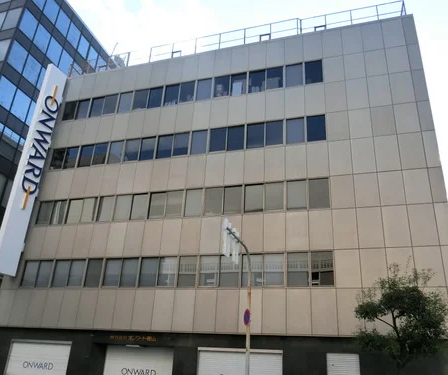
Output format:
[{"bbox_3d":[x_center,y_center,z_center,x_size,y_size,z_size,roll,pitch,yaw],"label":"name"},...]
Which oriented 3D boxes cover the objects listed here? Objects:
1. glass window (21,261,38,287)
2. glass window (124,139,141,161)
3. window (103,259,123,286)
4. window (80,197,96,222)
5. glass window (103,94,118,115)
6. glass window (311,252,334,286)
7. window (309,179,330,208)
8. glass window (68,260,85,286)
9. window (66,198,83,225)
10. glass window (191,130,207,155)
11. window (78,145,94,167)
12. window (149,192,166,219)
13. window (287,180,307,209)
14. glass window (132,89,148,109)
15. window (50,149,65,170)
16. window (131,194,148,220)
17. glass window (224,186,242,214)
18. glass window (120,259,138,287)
[{"bbox_3d":[-10.314,4.632,22.408,0.927,1.442,0.100,-5,-25,18],"label":"glass window"},{"bbox_3d":[-5.497,-2.235,25.185,1.012,1.573,0.100,-5,-24,17],"label":"glass window"},{"bbox_3d":[-5.688,4.336,21.371,0.950,1.470,0.100,-5,-25,18],"label":"window"},{"bbox_3d":[-7.597,1.290,23.487,0.950,1.470,0.100,-5,-25,18],"label":"window"},{"bbox_3d":[-6.862,-4.970,25.332,0.952,1.411,0.090,-5,-25,18],"label":"glass window"},{"bbox_3d":[4.138,3.431,17.651,0.969,1.462,0.090,-5,-25,18],"label":"glass window"},{"bbox_3d":[4.384,0.310,19.214,0.927,1.442,0.100,-5,-25,18],"label":"window"},{"bbox_3d":[-7.758,4.523,22.032,0.950,1.470,0.100,-5,-25,18],"label":"glass window"},{"bbox_3d":[-8.785,1.443,24.699,1.012,1.573,0.100,-5,-24,17],"label":"window"},{"bbox_3d":[-1.303,-2.353,22.099,0.879,1.431,0.100,-5,-25,18],"label":"glass window"},{"bbox_3d":[-8.551,-1.975,26.144,1.012,1.573,0.100,-5,-24,17],"label":"window"},{"bbox_3d":[-3.388,0.914,21.451,0.952,1.428,0.090,-5,-25,18],"label":"window"},{"bbox_3d":[3.363,0.305,19.378,0.896,1.438,0.100,-5,-26,18],"label":"window"},{"bbox_3d":[-4.940,-5.128,24.722,0.952,1.411,0.090,-5,-25,18],"label":"glass window"},{"bbox_3d":[-9.834,-1.653,24.890,0.935,1.445,0.090,-5,-25,18],"label":"window"},{"bbox_3d":[-4.429,1.054,21.999,0.927,1.442,0.100,-5,-25,18],"label":"window"},{"bbox_3d":[0.502,0.683,21.769,1.012,1.573,0.100,-5,-24,17],"label":"glass window"},{"bbox_3d":[-4.751,4.274,21.062,0.950,1.470,0.100,-5,-25,18],"label":"glass window"}]

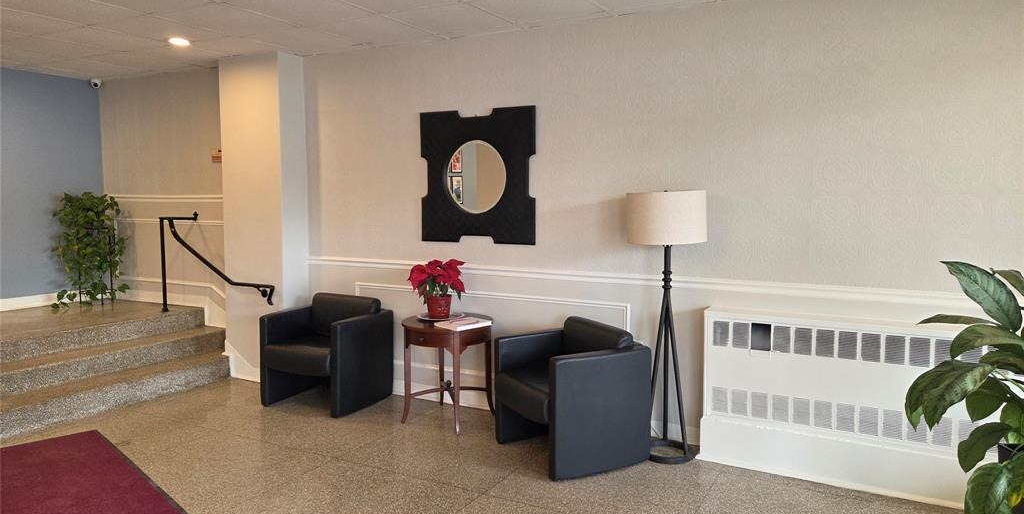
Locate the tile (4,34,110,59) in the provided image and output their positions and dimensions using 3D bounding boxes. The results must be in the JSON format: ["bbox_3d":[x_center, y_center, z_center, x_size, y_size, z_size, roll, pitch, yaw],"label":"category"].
[{"bbox_3d":[-3.356,-1.549,5.080,0.600,0.020,0.600,3,6,28],"label":"tile"}]

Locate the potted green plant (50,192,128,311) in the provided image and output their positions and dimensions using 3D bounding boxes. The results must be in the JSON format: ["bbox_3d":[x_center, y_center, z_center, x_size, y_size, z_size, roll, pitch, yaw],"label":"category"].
[{"bbox_3d":[-3.838,-0.070,6.217,0.500,1.040,0.500,3,6,29],"label":"potted green plant"}]

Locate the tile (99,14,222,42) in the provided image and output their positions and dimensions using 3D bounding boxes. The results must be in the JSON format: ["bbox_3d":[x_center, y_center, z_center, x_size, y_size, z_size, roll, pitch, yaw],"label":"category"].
[{"bbox_3d":[-2.297,-1.495,4.504,0.602,0.025,0.610,3,6,28],"label":"tile"}]

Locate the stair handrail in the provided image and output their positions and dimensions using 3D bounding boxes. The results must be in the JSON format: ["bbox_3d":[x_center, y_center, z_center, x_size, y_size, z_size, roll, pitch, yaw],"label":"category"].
[{"bbox_3d":[-2.368,0.062,5.623,1.400,0.860,0.280,3,6,29],"label":"stair handrail"}]

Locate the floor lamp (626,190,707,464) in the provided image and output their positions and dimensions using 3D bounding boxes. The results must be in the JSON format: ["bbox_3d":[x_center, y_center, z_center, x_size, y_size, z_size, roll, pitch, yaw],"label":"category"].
[{"bbox_3d":[0.879,0.387,3.894,0.450,1.515,0.450,3,6,28],"label":"floor lamp"}]

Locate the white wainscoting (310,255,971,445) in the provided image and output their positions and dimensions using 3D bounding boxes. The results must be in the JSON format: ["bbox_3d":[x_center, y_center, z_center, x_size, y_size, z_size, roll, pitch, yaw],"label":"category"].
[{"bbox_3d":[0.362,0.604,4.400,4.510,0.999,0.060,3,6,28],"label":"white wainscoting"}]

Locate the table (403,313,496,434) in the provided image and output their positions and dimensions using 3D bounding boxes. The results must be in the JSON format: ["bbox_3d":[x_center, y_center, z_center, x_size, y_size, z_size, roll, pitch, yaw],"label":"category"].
[{"bbox_3d":[-0.420,0.757,4.552,0.610,0.672,0.610,0,5,0],"label":"table"}]

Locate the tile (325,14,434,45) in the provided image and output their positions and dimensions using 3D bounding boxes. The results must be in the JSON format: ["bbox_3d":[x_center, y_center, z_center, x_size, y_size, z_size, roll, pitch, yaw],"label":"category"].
[{"bbox_3d":[-0.928,-1.497,4.466,0.602,0.025,0.622,3,6,28],"label":"tile"}]

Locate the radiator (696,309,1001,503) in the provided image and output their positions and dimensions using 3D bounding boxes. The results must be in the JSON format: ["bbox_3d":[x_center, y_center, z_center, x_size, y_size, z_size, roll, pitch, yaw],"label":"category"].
[{"bbox_3d":[1.745,0.754,3.562,1.480,0.840,0.180,3,6,29],"label":"radiator"}]

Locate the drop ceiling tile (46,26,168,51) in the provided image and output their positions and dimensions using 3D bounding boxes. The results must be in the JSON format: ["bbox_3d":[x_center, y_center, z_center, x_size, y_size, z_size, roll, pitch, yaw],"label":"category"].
[{"bbox_3d":[-2.820,-1.522,4.790,0.600,0.020,0.600,3,6,28],"label":"drop ceiling tile"}]

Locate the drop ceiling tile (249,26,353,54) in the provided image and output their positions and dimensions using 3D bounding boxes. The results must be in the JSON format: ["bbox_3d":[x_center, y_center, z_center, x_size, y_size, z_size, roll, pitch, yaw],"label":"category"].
[{"bbox_3d":[-1.452,-1.521,4.754,0.600,0.020,0.624,3,6,28],"label":"drop ceiling tile"}]

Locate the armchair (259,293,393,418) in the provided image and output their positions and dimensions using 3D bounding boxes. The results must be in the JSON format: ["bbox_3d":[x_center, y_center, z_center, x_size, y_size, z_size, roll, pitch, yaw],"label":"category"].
[{"bbox_3d":[-1.326,0.674,4.938,0.680,0.735,0.635,3,6,25],"label":"armchair"}]

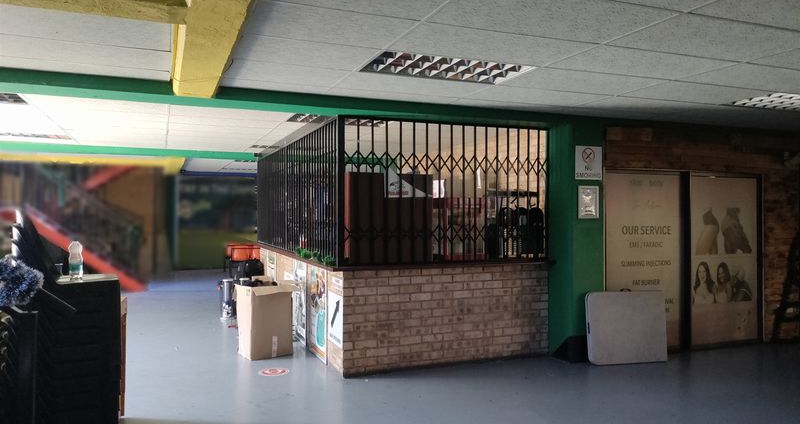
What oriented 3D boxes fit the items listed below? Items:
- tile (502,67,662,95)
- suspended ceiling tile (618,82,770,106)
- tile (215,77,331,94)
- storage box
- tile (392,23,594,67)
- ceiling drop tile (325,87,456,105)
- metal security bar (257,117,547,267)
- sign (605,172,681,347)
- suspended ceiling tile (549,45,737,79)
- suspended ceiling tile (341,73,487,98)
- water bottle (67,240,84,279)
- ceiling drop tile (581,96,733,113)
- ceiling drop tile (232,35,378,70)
[{"bbox_3d":[1.447,-1.027,4.555,1.194,0.018,0.594,0,0,-22],"label":"tile"},{"bbox_3d":[2.541,-1.017,4.954,1.183,0.018,0.589,0,0,-22],"label":"suspended ceiling tile"},{"bbox_3d":[-1.005,-1.019,4.680,0.841,0.018,0.274,0,0,-22],"label":"tile"},{"bbox_3d":[-1.541,1.236,6.638,0.485,0.790,0.425,0,0,-34],"label":"storage box"},{"bbox_3d":[0.562,-1.020,3.547,1.194,0.018,0.594,0,0,-22],"label":"tile"},{"bbox_3d":[-0.057,-1.024,5.066,1.194,0.018,0.274,0,0,-22],"label":"ceiling drop tile"},{"bbox_3d":[-0.474,-0.192,8.625,2.480,1.500,5.450,0,0,-22],"label":"metal security bar"},{"bbox_3d":[2.734,0.567,6.442,1.090,1.983,0.020,0,0,-22],"label":"sign"},{"bbox_3d":[1.662,-1.013,3.958,1.183,0.018,0.589,0,0,-22],"label":"suspended ceiling tile"},{"bbox_3d":[0.109,-1.023,4.659,1.194,0.018,0.594,0,0,-22],"label":"suspended ceiling tile"},{"bbox_3d":[-1.664,0.246,2.970,0.073,0.194,0.073,0,0,-22],"label":"water bottle"},{"bbox_3d":[2.319,-1.017,5.505,1.183,0.018,0.589,0,0,-22],"label":"ceiling drop tile"},{"bbox_3d":[-0.613,-1.016,3.717,0.841,0.018,0.594,0,0,-22],"label":"ceiling drop tile"}]

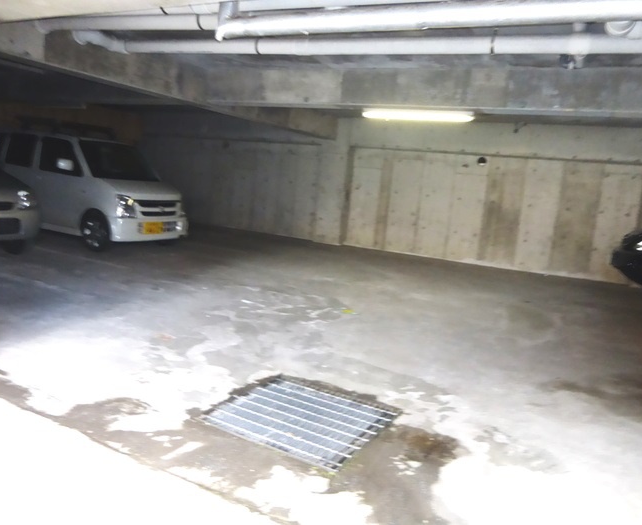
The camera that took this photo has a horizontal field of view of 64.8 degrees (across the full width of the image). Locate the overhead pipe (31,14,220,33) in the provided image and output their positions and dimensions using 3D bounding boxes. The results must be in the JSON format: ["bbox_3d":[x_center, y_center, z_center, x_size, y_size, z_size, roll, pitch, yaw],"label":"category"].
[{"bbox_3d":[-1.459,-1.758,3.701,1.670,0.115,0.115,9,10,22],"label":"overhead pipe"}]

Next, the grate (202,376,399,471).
[{"bbox_3d":[-0.090,0.865,2.803,0.800,0.050,0.735,10,11,28],"label":"grate"}]

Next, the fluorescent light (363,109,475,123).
[{"bbox_3d":[1.026,-1.581,5.450,1.230,0.100,0.110,9,10,22],"label":"fluorescent light"}]

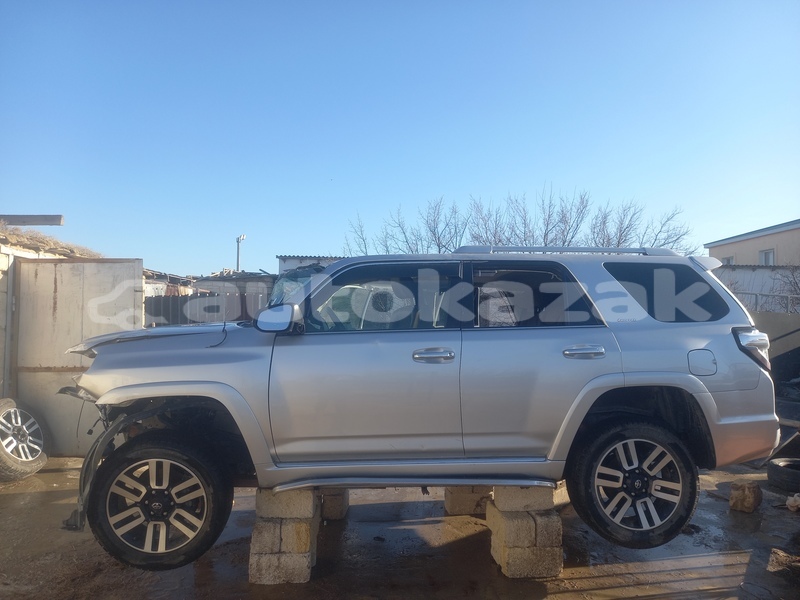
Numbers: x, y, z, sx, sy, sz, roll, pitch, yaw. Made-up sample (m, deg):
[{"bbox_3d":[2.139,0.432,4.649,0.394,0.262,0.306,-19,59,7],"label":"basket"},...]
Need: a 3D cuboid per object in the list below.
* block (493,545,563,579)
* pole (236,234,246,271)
[{"bbox_3d":[0.832,1.644,3.715,0.382,0.190,0.192,0,-2,-6],"label":"block"},{"bbox_3d":[-15.960,-2.839,58.000,0.950,7.400,0.400,0,1,0],"label":"pole"}]

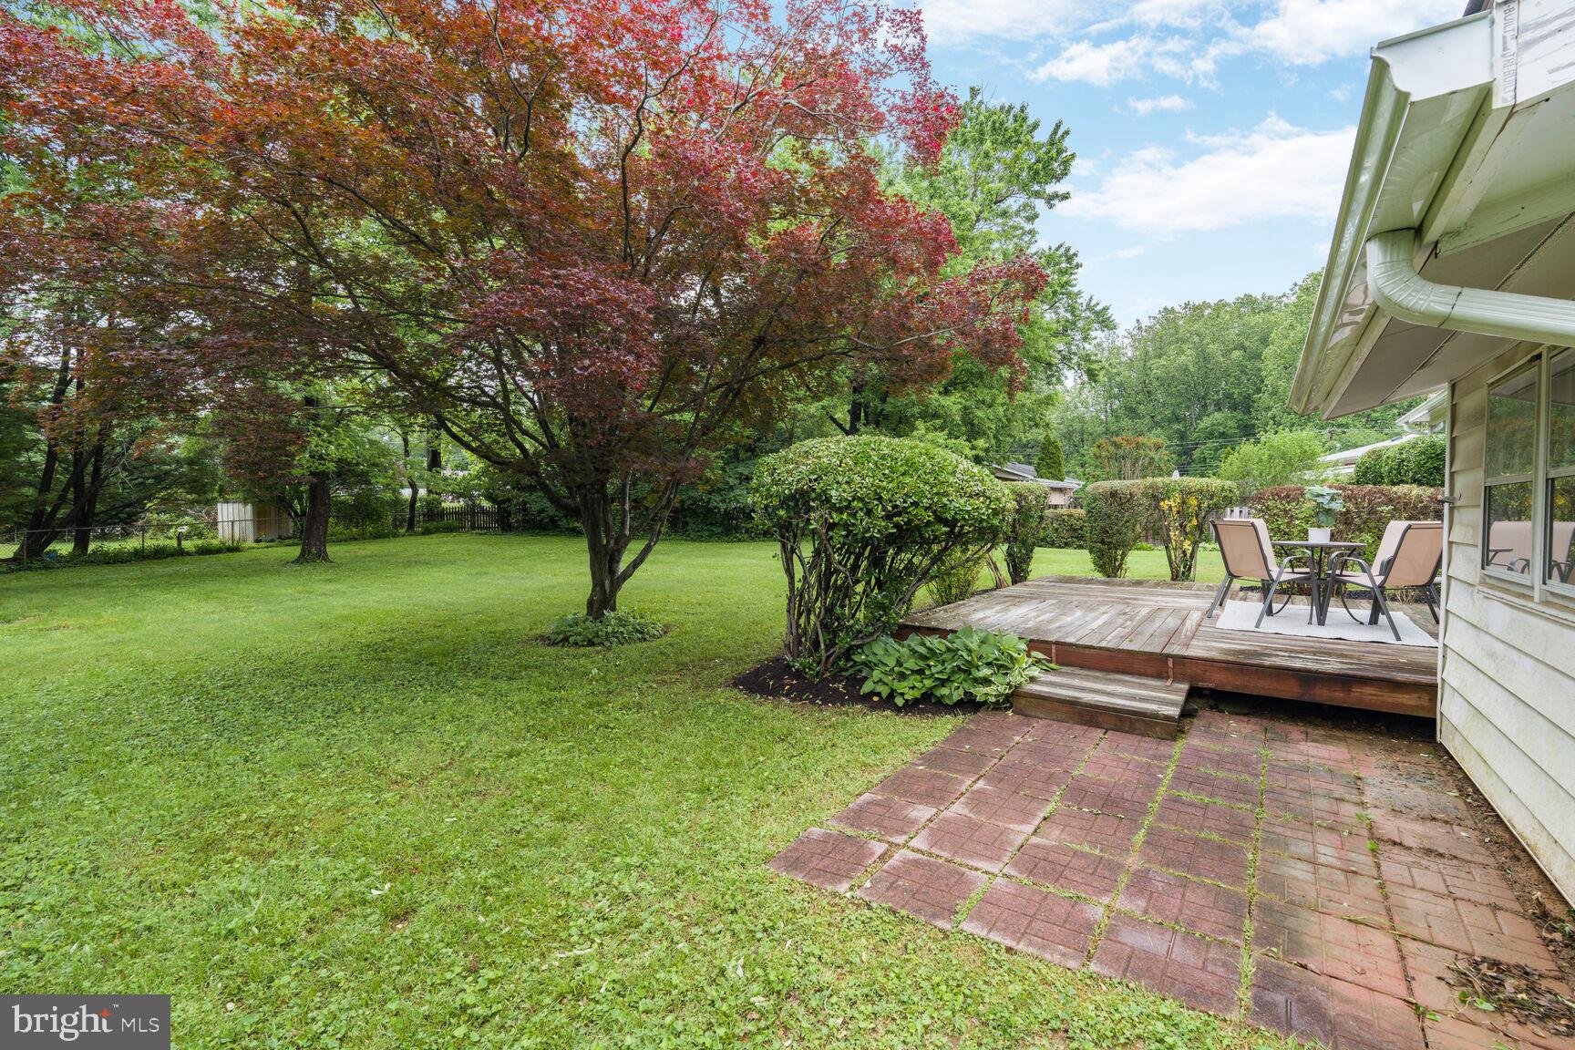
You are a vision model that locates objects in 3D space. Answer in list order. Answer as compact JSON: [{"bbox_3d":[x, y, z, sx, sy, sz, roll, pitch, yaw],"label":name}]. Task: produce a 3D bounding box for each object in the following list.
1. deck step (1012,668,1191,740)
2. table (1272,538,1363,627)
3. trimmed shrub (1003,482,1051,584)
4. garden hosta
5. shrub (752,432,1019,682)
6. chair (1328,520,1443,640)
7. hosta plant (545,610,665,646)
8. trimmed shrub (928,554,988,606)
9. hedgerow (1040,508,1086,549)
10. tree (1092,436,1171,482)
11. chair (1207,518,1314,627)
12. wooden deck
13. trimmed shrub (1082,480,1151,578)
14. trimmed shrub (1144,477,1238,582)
[{"bbox_3d":[2.287,1.245,5.023,1.030,0.150,0.950,1,2,36],"label":"deck step"},{"bbox_3d":[5.133,0.550,6.758,0.760,0.735,0.760,1,1,34],"label":"table"},{"bbox_3d":[3.798,0.232,11.400,0.900,1.860,0.900,1,1,34],"label":"trimmed shrub"},{"bbox_3d":[1.242,1.073,5.544,1.400,0.460,0.950,1,2,36],"label":"garden hosta"},{"bbox_3d":[0.888,0.198,6.600,2.250,2.050,2.200,1,1,0],"label":"shrub"},{"bbox_3d":[5.116,0.459,5.965,0.580,0.930,0.700,0,1,-5],"label":"chair"},{"bbox_3d":[-1.945,1.025,7.450,1.280,0.260,1.200,1,1,0],"label":"hosta plant"},{"bbox_3d":[2.094,0.804,8.600,0.700,0.870,0.700,1,2,36],"label":"trimmed shrub"},{"bbox_3d":[11.051,0.134,28.000,2.800,1.560,1.100,1,1,34],"label":"hedgerow"},{"bbox_3d":[12.241,-1.165,25.000,2.700,3.980,2.700,1,2,36],"label":"tree"},{"bbox_3d":[4.453,0.446,6.534,0.700,0.930,0.580,0,1,-8],"label":"chair"},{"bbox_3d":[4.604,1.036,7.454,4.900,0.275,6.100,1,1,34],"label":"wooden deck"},{"bbox_3d":[5.622,0.209,12.000,1.050,1.880,1.050,1,2,36],"label":"trimmed shrub"},{"bbox_3d":[6.156,0.241,10.697,1.220,1.900,1.050,1,1,34],"label":"trimmed shrub"}]

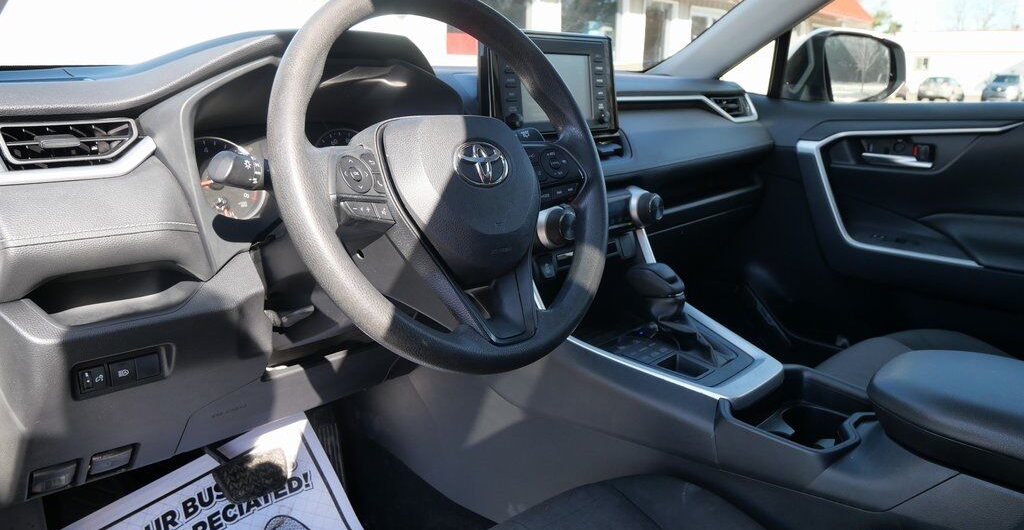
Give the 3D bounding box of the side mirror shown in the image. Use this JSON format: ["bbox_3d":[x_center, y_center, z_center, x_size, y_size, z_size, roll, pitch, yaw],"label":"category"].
[{"bbox_3d":[0.769,-0.460,1.659,0.235,0.175,0.145,-7,16,-24],"label":"side mirror"}]

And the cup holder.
[{"bbox_3d":[0.359,0.220,0.876,0.100,0.080,0.140,13,20,43],"label":"cup holder"}]

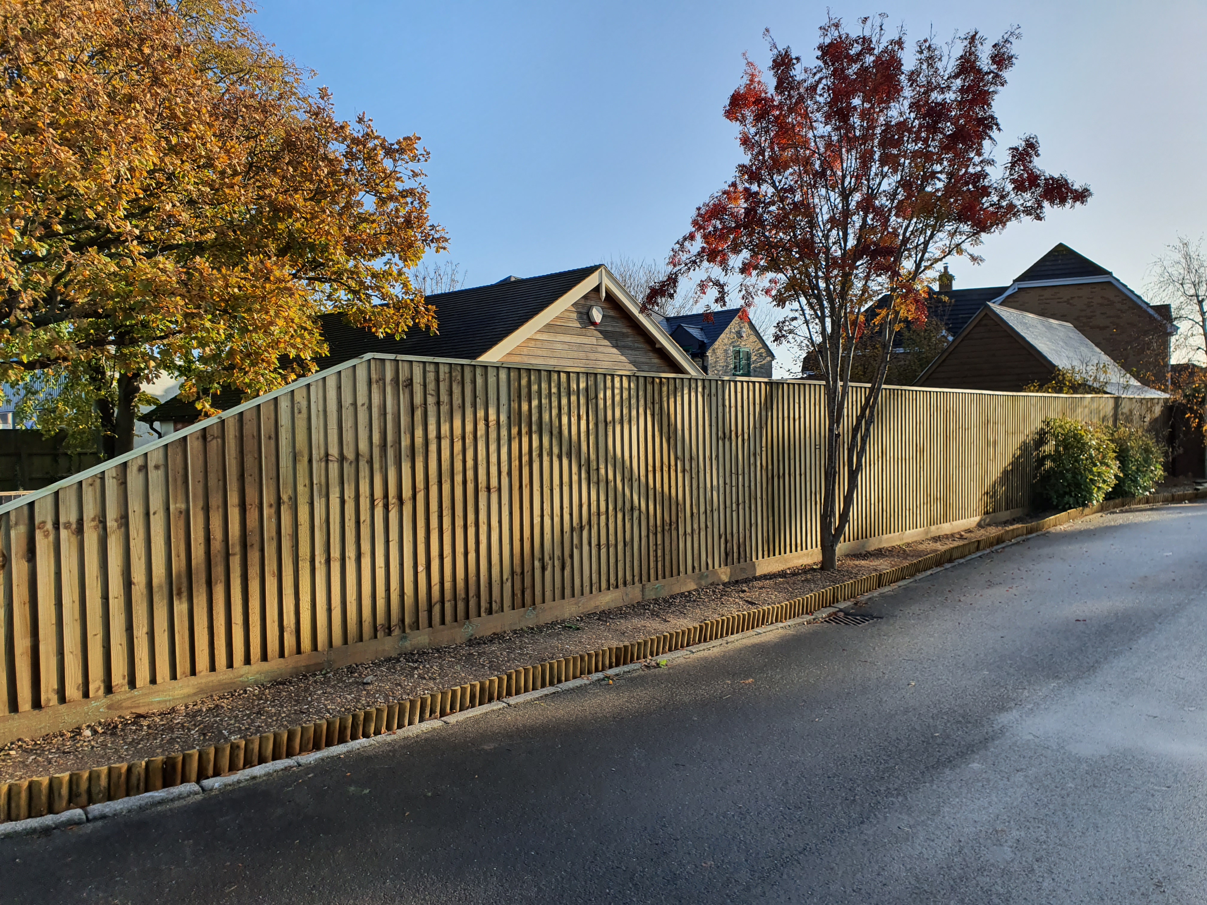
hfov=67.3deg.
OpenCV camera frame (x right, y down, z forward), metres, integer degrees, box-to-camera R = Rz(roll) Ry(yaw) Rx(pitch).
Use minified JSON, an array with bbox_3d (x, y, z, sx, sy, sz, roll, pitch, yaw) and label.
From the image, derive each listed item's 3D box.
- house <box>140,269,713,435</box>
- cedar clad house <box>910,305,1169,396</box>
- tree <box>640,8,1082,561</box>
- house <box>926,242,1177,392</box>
[{"bbox_3d":[-3.518,-0.806,18.187,9.700,4.570,7.440,1,2,43],"label":"house"},{"bbox_3d":[10.649,-1.158,22.264,4.700,4.380,6.200,1,2,43],"label":"cedar clad house"},{"bbox_3d":[2.596,-1.551,8.850,4.300,5.420,4.000,-1,1,0],"label":"tree"},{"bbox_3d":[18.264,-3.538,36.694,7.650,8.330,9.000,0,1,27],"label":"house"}]

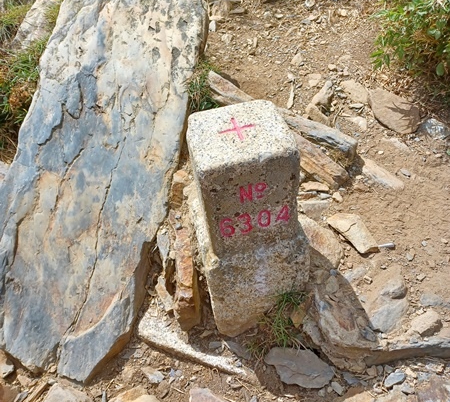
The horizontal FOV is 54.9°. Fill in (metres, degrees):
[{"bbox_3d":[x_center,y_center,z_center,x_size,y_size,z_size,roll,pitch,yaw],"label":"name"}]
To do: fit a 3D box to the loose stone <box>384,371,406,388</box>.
[{"bbox_3d":[0.307,0.323,0.782,0.043,0.012,0.017,-33,51,-25],"label":"loose stone"}]

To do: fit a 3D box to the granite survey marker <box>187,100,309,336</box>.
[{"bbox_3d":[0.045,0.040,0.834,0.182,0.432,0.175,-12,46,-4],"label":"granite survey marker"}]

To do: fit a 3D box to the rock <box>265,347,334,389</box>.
[{"bbox_3d":[0.141,0.318,0.826,0.126,0.020,0.075,15,49,20],"label":"rock"}]

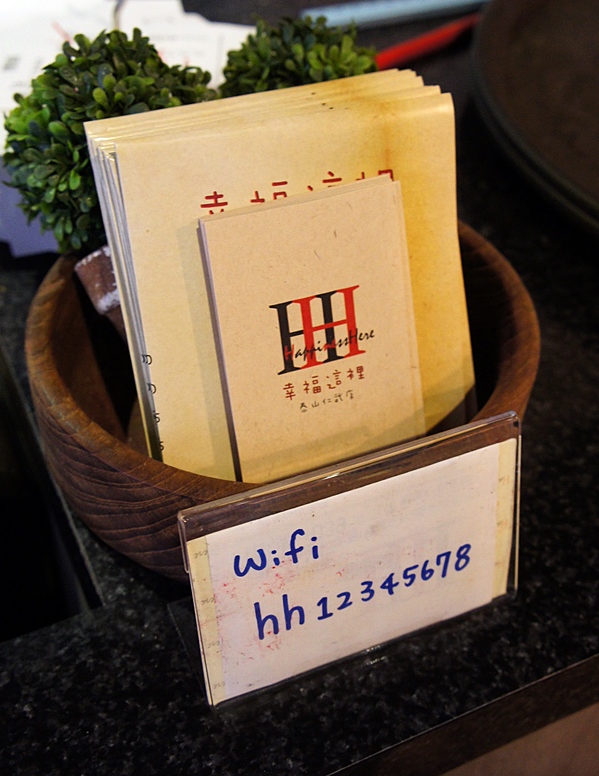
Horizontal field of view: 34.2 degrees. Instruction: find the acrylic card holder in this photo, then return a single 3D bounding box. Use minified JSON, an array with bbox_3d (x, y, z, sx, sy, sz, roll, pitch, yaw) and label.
[{"bbox_3d":[0.014,0.040,0.266,0.094,0.061,0.037,-15,46,-17],"label":"acrylic card holder"}]

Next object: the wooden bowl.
[{"bbox_3d":[-0.005,-0.002,0.311,0.152,0.058,0.152,1,44,-1],"label":"wooden bowl"}]

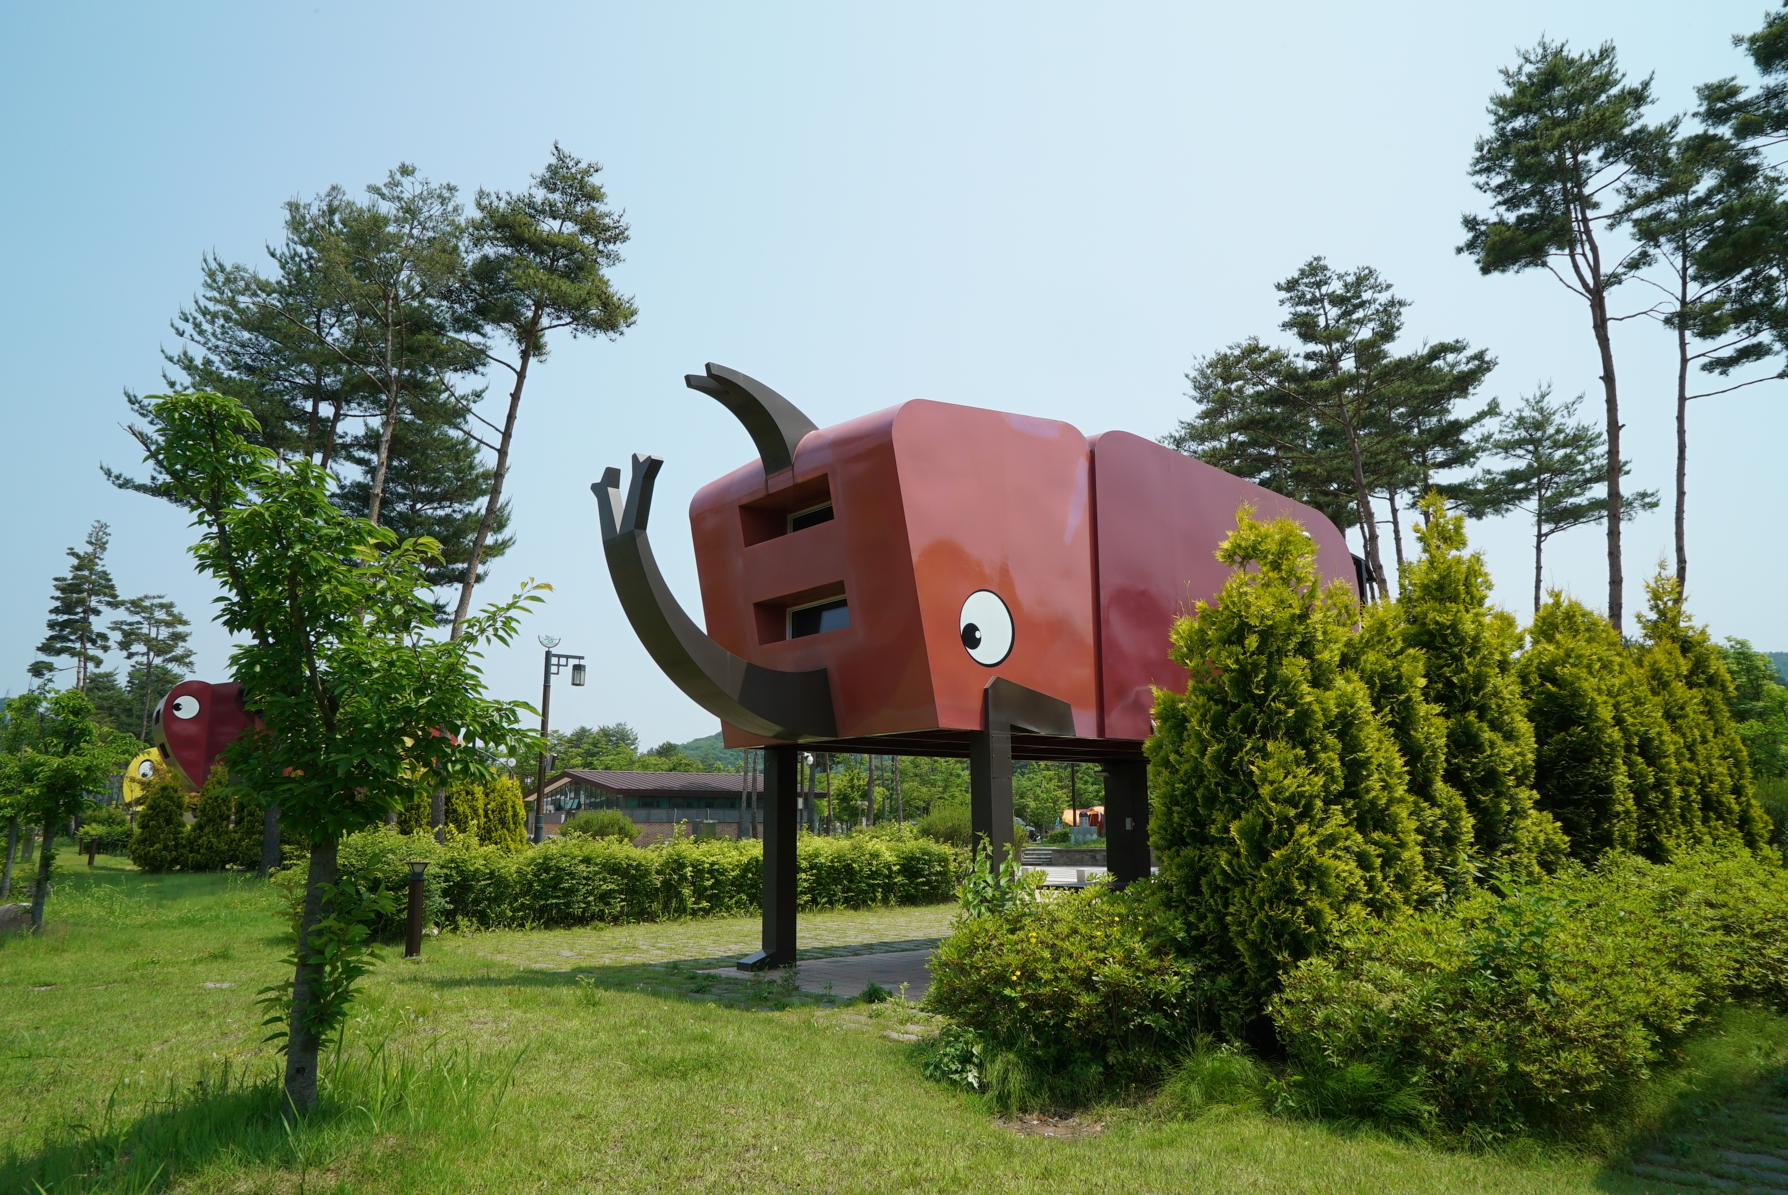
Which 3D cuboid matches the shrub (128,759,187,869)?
[{"bbox_3d":[-27.625,8.226,44.799,2.204,4.041,2.204,6,-13,-31],"label":"shrub"}]

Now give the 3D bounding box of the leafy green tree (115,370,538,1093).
[{"bbox_3d":[-3.300,0.773,6.887,2.217,4.142,2.217,4,-11,-25],"label":"leafy green tree"}]

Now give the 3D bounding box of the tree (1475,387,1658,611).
[{"bbox_3d":[19.317,0.651,33.439,5.091,13.829,5.091,-7,-12,30],"label":"tree"}]

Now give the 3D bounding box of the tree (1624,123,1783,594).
[{"bbox_3d":[17.272,-2.308,24.766,3.264,16.175,3.264,-8,-12,35],"label":"tree"}]

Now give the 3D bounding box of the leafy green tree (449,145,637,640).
[{"bbox_3d":[-7.279,-1.925,23.715,3.838,15.415,3.838,3,-11,-17],"label":"leafy green tree"}]

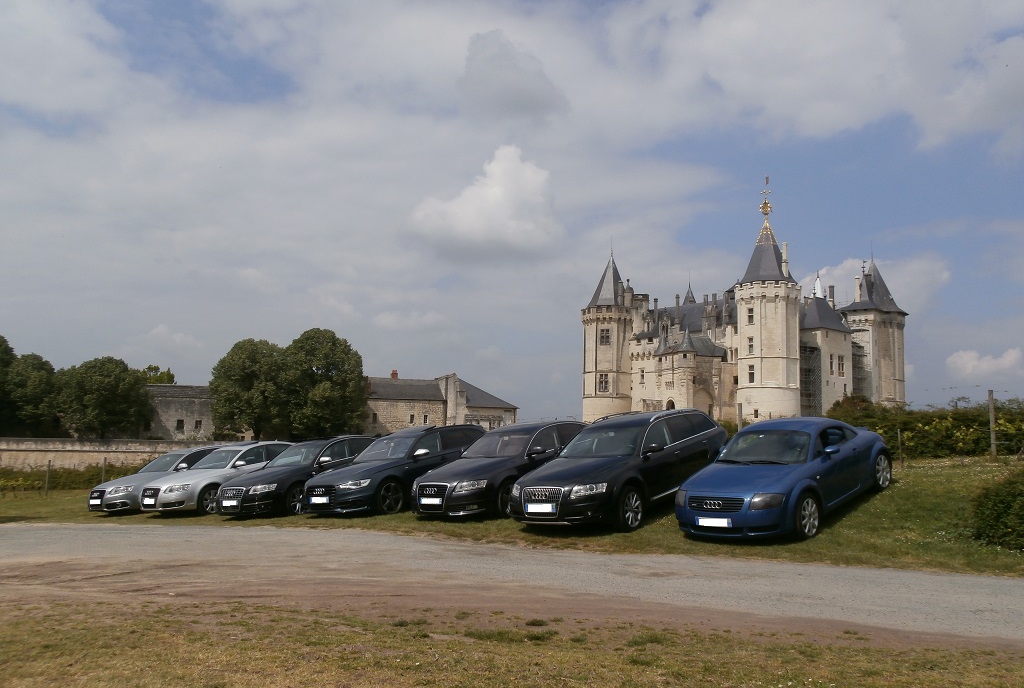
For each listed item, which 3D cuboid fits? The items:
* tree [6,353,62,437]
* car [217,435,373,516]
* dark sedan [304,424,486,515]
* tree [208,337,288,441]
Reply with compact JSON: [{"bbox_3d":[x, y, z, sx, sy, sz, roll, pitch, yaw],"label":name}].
[{"bbox_3d":[-50.246,5.763,93.000,6.916,9.745,6.916,1,-5,0],"label":"tree"},{"bbox_3d":[-4.186,2.796,19.462,1.855,1.459,4.923,-7,-2,34],"label":"car"},{"bbox_3d":[-1.976,2.497,18.078,1.874,1.461,4.927,-9,-4,38],"label":"dark sedan"},{"bbox_3d":[-26.127,4.859,88.000,8.329,10.808,8.329,1,-5,0],"label":"tree"}]

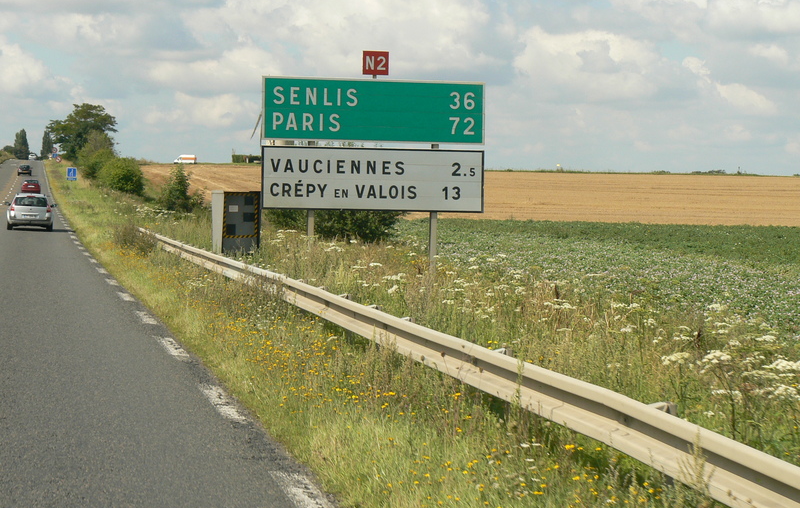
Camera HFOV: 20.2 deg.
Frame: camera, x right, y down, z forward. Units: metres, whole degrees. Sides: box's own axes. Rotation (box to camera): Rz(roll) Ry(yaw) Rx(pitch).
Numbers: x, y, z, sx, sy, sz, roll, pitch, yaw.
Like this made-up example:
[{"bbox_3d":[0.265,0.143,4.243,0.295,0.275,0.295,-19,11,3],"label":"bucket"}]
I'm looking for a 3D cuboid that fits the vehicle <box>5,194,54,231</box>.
[{"bbox_3d":[-14.628,-1.670,88.700,1.850,1.490,4.450,1,2,-9],"label":"vehicle"}]

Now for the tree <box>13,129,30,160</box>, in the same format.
[{"bbox_3d":[-114.724,-33.064,680.000,5.200,10.100,5.200,1,2,0],"label":"tree"}]

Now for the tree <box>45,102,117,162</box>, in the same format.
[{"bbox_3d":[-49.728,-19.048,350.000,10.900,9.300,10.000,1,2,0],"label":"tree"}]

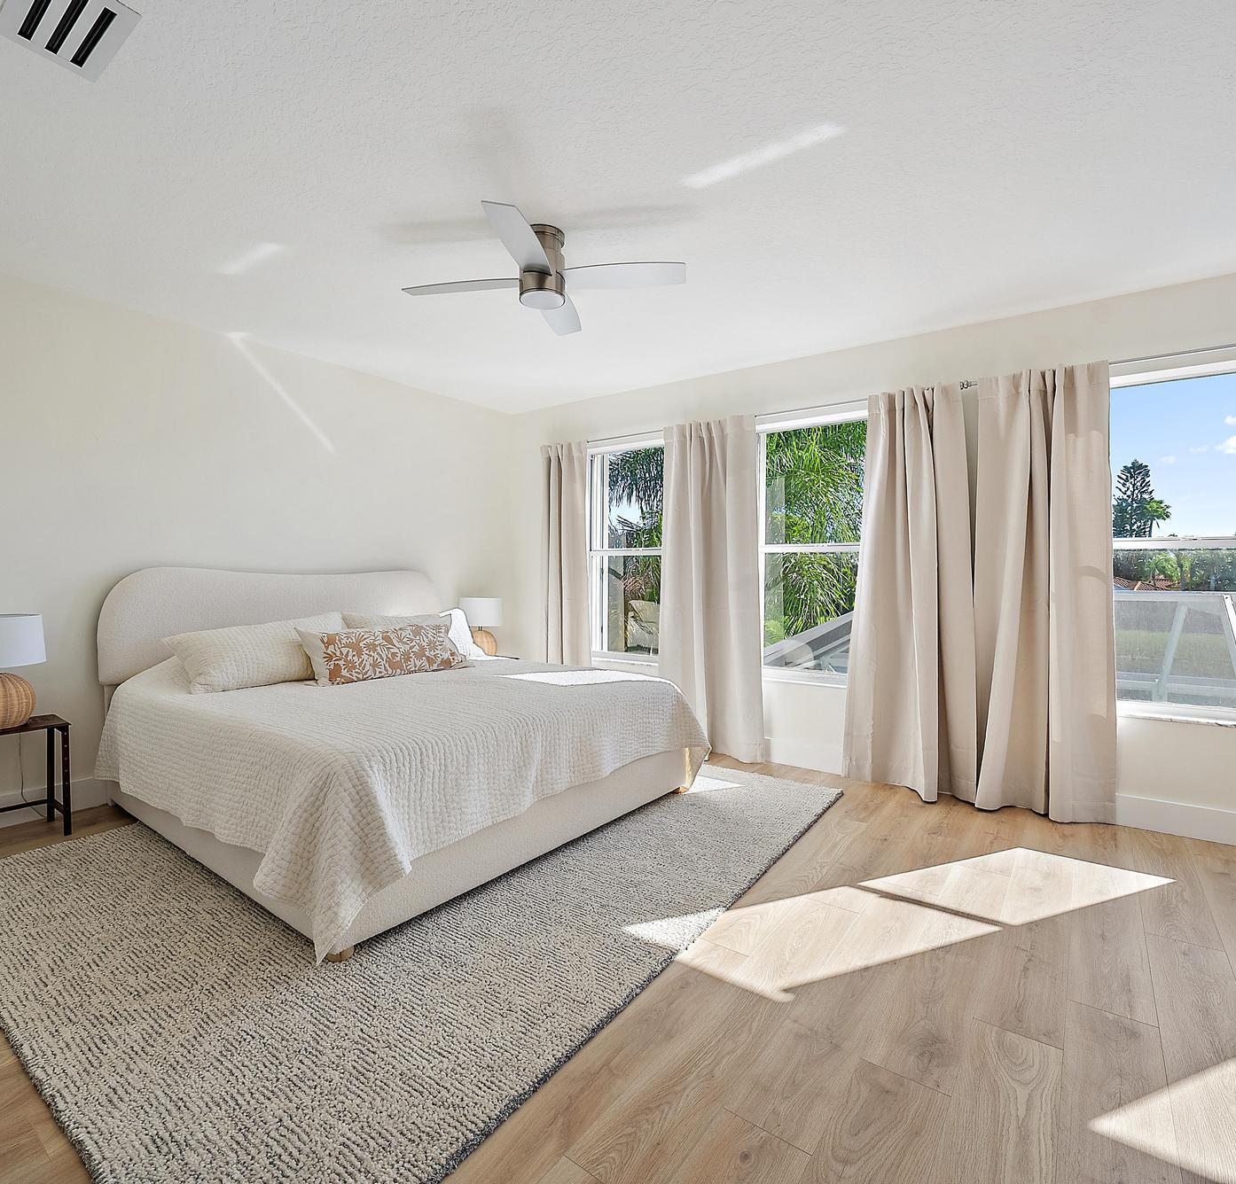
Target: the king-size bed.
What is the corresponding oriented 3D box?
[{"bbox_3d":[-1.088,0.481,3.370,2.270,1.198,2.130,1,2,37],"label":"king-size bed"}]

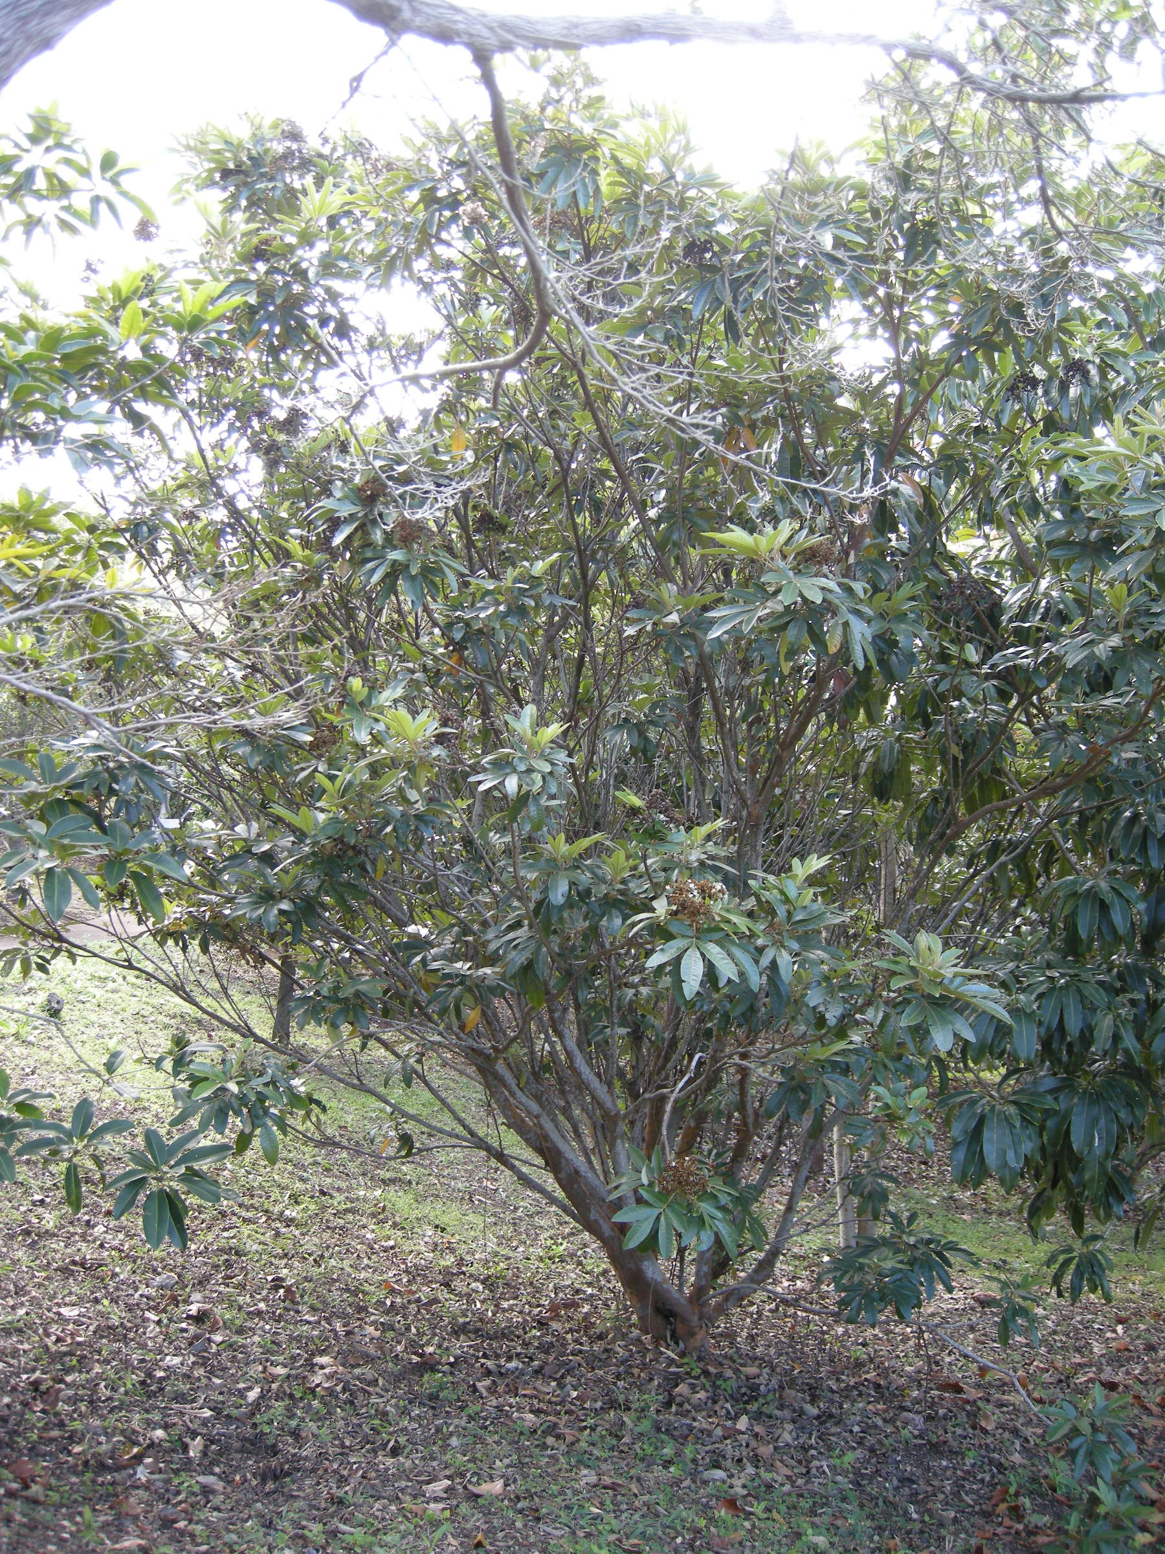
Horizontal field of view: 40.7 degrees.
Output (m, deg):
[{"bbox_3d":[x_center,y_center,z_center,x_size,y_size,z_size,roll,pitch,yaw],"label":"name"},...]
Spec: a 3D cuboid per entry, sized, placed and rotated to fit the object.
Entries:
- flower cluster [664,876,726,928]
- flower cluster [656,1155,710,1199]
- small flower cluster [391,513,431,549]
[{"bbox_3d":[0.293,0.322,4.050,0.156,0.128,0.144,0,-2,0],"label":"flower cluster"},{"bbox_3d":[0.282,1.119,4.400,0.146,0.120,0.134,0,-2,0],"label":"flower cluster"},{"bbox_3d":[-0.512,-0.735,4.700,0.127,0.104,0.117,0,-2,0],"label":"small flower cluster"}]

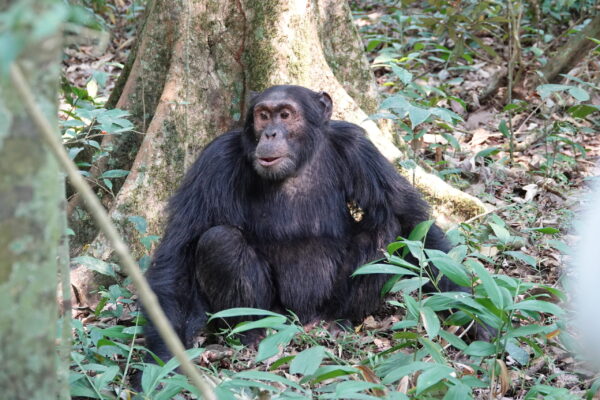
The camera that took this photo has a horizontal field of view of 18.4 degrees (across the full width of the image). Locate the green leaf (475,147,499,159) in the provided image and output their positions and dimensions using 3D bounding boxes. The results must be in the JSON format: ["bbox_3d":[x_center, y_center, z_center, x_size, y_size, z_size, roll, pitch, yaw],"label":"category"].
[{"bbox_3d":[0.726,-0.185,7.200,0.105,0.025,0.045,-17,30,-14],"label":"green leaf"}]

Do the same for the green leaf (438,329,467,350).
[{"bbox_3d":[0.391,0.359,4.750,0.088,0.015,0.035,36,61,27],"label":"green leaf"}]

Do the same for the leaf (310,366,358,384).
[{"bbox_3d":[0.086,0.440,4.600,0.116,0.025,0.050,-10,41,-15],"label":"leaf"}]

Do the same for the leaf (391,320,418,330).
[{"bbox_3d":[0.277,0.334,4.900,0.074,0.015,0.032,-10,45,-16],"label":"leaf"}]

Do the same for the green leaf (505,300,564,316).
[{"bbox_3d":[0.592,0.273,4.650,0.150,0.028,0.045,6,27,10],"label":"green leaf"}]

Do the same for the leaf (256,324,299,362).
[{"bbox_3d":[-0.054,0.371,4.800,0.060,0.025,0.136,39,61,23],"label":"leaf"}]

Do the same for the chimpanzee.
[{"bbox_3d":[0.030,0.040,4.983,0.920,0.710,0.660,0,10,0],"label":"chimpanzee"}]

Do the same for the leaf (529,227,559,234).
[{"bbox_3d":[0.803,0.101,6.100,0.105,0.020,0.045,4,16,5],"label":"leaf"}]

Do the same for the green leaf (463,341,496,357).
[{"bbox_3d":[0.442,0.365,4.550,0.090,0.020,0.045,-10,38,-15],"label":"green leaf"}]

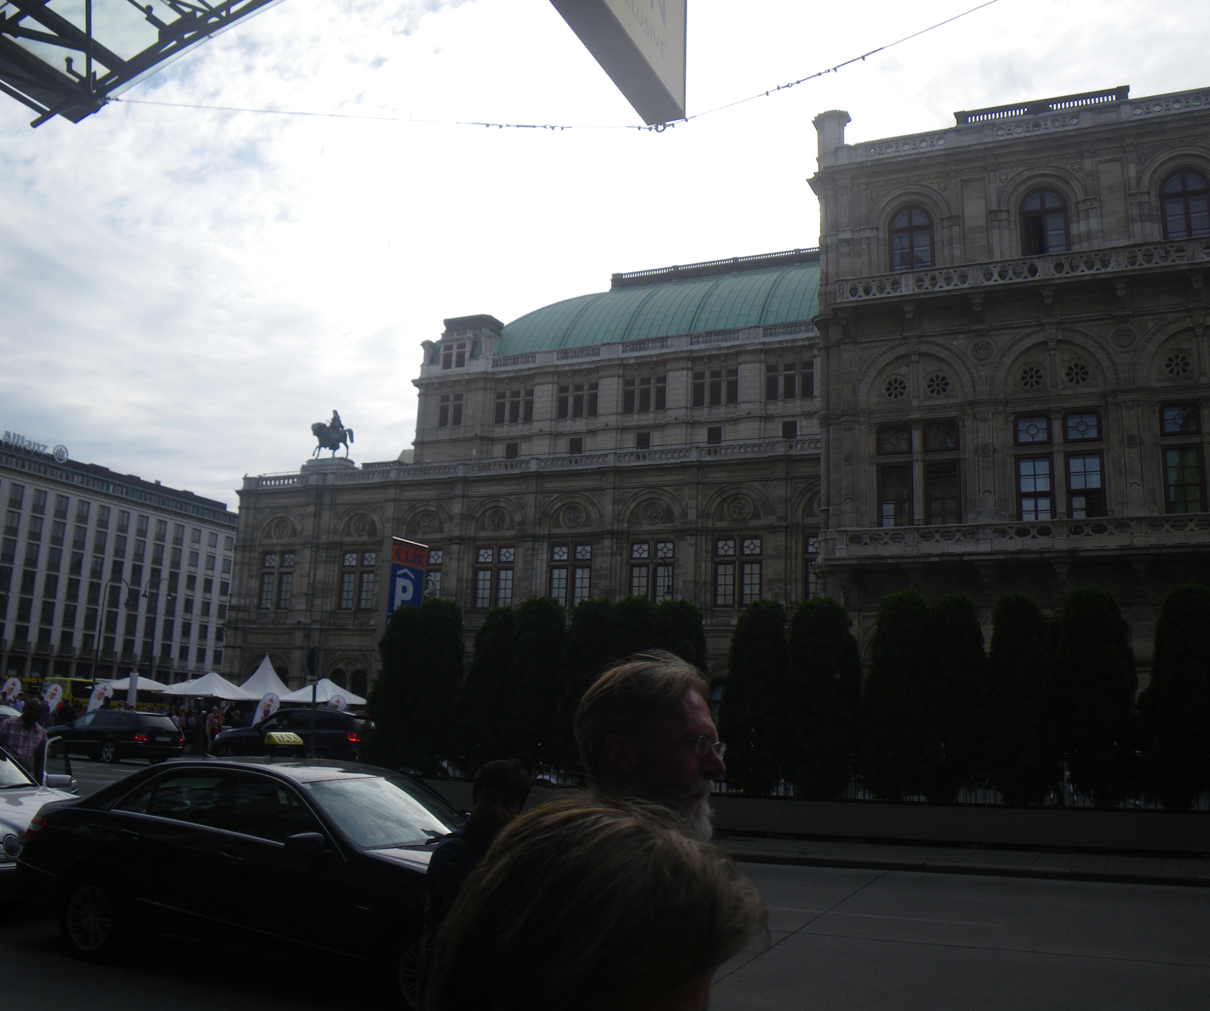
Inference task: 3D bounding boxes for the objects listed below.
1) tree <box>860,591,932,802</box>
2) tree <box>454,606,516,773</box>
[{"bbox_3d":[4.701,3.059,17.637,1.150,3.390,1.150,-3,-12,23],"label":"tree"},{"bbox_3d":[-2.098,3.220,18.975,1.110,2.950,1.110,2,-12,0],"label":"tree"}]

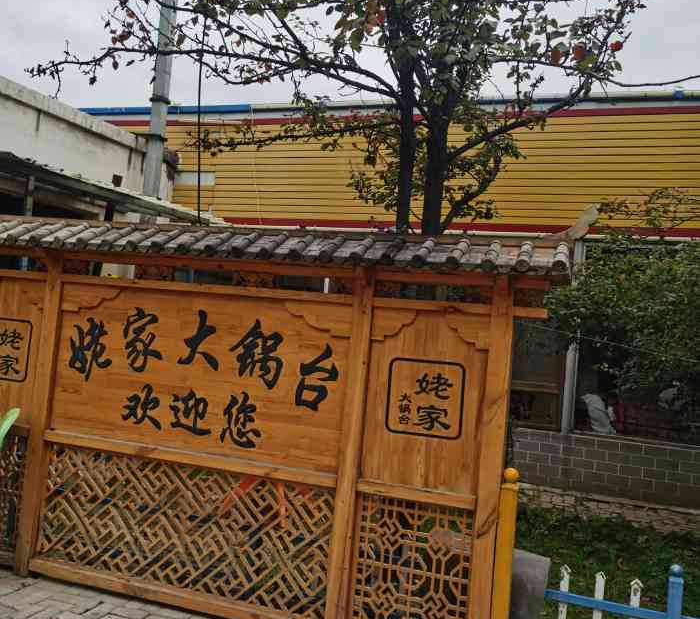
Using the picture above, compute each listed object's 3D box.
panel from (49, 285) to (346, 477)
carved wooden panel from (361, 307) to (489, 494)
[{"bbox_3d":[-0.908,0.349,4.091,1.877,0.890,0.050,4,-3,20],"label":"panel"},{"bbox_3d":[0.362,0.449,3.628,0.606,0.890,0.045,4,-3,20],"label":"carved wooden panel"}]

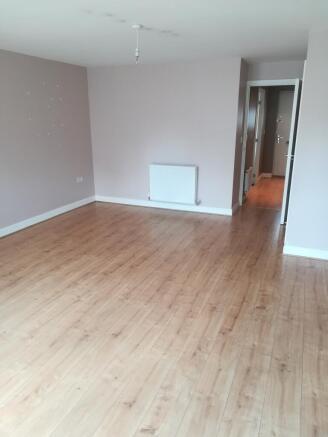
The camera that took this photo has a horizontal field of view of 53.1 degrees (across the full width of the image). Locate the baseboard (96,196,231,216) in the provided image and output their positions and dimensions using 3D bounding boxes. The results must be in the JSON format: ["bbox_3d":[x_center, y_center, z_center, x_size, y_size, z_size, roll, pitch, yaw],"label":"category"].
[{"bbox_3d":[-0.108,-0.234,5.691,2.580,0.117,0.025,7,19,22],"label":"baseboard"}]

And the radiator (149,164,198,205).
[{"bbox_3d":[0.146,-0.566,5.419,0.816,0.624,0.090,7,19,22],"label":"radiator"}]

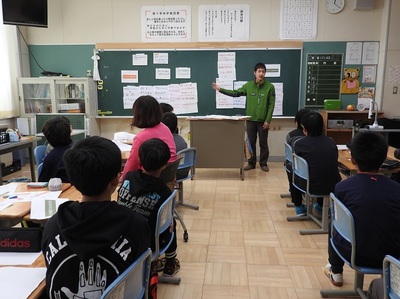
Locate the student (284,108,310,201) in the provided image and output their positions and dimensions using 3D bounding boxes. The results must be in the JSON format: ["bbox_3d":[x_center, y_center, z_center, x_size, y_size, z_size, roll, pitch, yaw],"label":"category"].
[{"bbox_3d":[1.198,0.058,4.080,0.430,1.080,0.660,0,9,5],"label":"student"}]

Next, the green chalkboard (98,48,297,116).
[{"bbox_3d":[-0.067,-1.167,6.122,3.607,1.201,0.060,1,10,5],"label":"green chalkboard"}]

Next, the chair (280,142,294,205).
[{"bbox_3d":[1.195,0.274,3.948,0.460,0.680,0.390,1,10,5],"label":"chair"}]

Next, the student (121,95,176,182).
[{"bbox_3d":[-0.465,0.117,3.263,0.480,1.250,0.720,-7,12,-37],"label":"student"}]

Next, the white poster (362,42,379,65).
[{"bbox_3d":[2.880,-1.619,5.837,0.257,0.360,0.010,0,9,5],"label":"white poster"}]

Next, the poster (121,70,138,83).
[{"bbox_3d":[-1.256,-1.302,6.179,0.308,0.222,0.010,1,10,5],"label":"poster"}]

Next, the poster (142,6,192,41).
[{"bbox_3d":[-0.586,-2.182,6.015,0.868,0.589,0.015,1,10,5],"label":"poster"}]

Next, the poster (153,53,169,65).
[{"bbox_3d":[-0.692,-1.600,6.081,0.263,0.184,0.010,1,10,5],"label":"poster"}]

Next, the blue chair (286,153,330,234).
[{"bbox_3d":[1.099,0.397,3.250,0.430,0.685,0.370,-2,10,-10],"label":"blue chair"}]

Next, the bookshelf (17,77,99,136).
[{"bbox_3d":[-2.520,-0.504,6.271,1.250,1.510,0.420,0,9,5],"label":"bookshelf"}]

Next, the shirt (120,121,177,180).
[{"bbox_3d":[-0.443,0.066,3.050,0.460,0.560,0.400,-6,11,-30],"label":"shirt"}]

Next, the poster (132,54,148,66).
[{"bbox_3d":[-1.057,-1.584,6.115,0.264,0.189,0.010,1,10,5],"label":"poster"}]

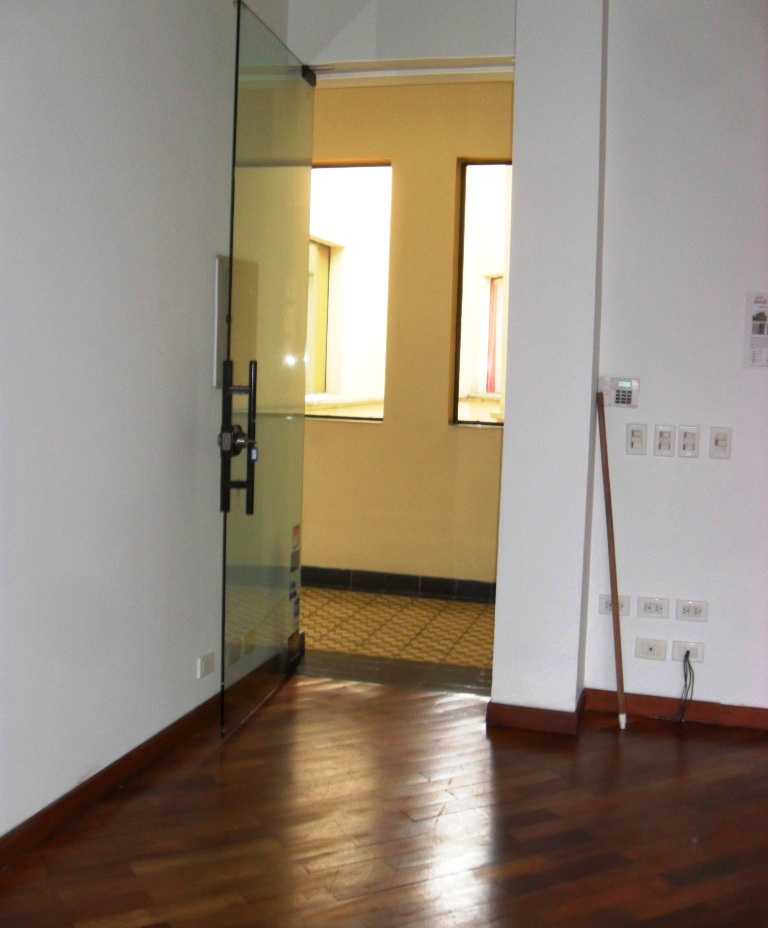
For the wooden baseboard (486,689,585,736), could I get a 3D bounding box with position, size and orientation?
[{"bbox_3d":[0.567,0.904,3.844,0.327,0.084,0.296,3,4,14],"label":"wooden baseboard"}]

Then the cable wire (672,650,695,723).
[{"bbox_3d":[1.110,0.825,3.838,0.070,0.255,0.045,3,4,14],"label":"cable wire"}]

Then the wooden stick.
[{"bbox_3d":[0.835,0.346,3.802,0.023,1.237,0.023,-4,-5,15],"label":"wooden stick"}]

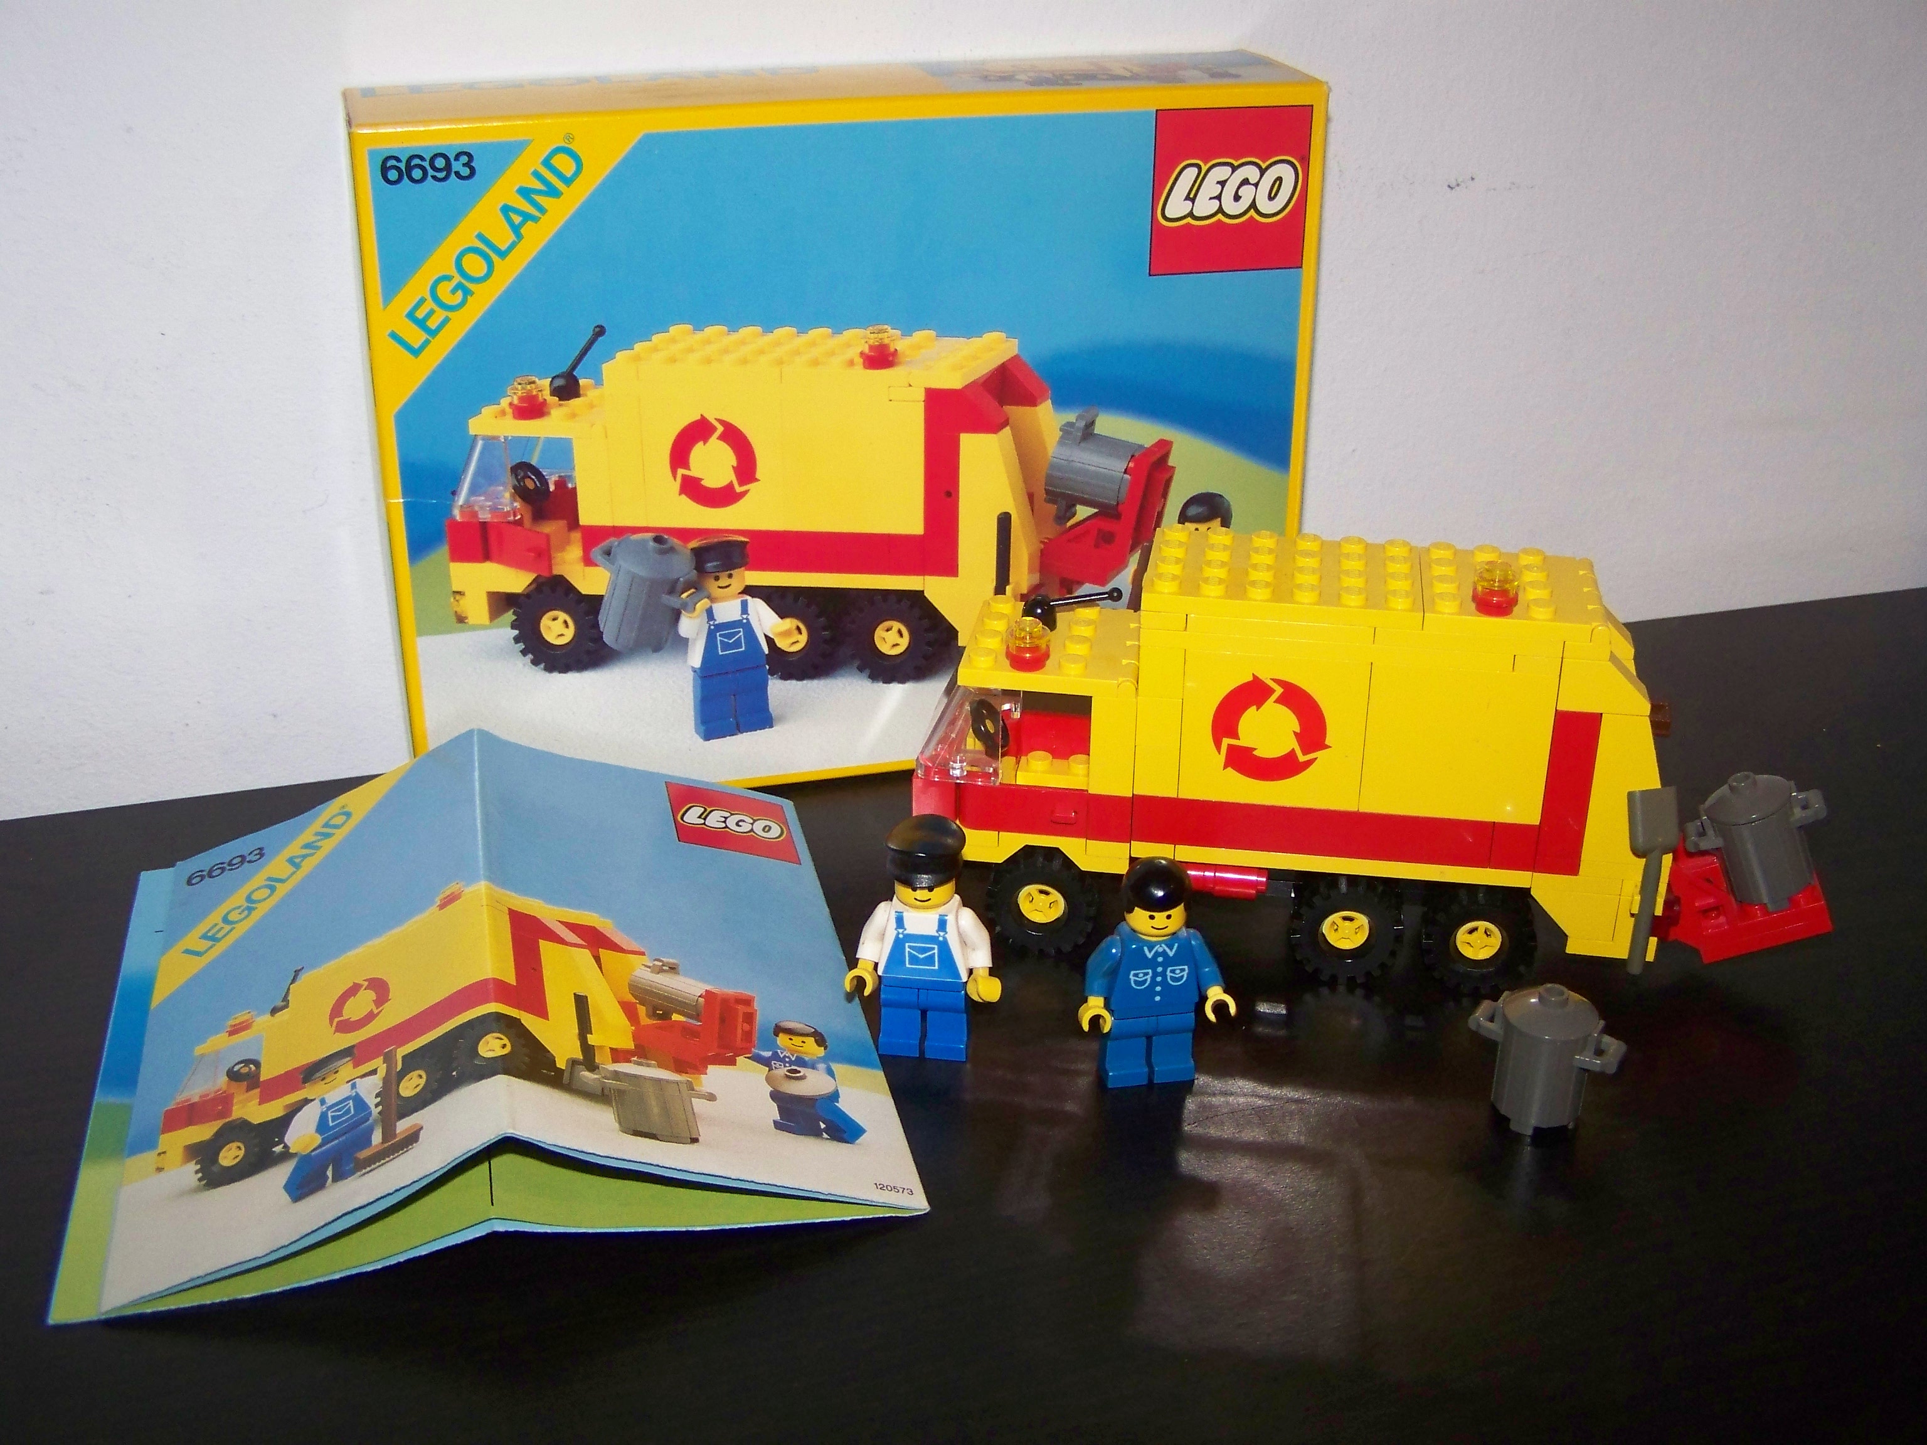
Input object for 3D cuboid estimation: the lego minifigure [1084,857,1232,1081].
[{"bbox_3d":[0.032,0.042,0.356,0.026,0.041,0.013,-4,26,-8],"label":"lego minifigure"}]

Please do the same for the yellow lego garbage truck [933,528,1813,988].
[{"bbox_3d":[0.076,0.004,0.389,0.166,0.082,0.040,4,26,8],"label":"yellow lego garbage truck"}]

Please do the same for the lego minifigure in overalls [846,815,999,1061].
[{"bbox_3d":[-0.006,0.037,0.363,0.027,0.043,0.014,4,26,7],"label":"lego minifigure in overalls"}]

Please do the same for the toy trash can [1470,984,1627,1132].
[{"bbox_3d":[0.096,0.054,0.351,0.025,0.024,0.016,9,27,18],"label":"toy trash can"}]

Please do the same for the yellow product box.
[{"bbox_3d":[-0.025,-0.063,0.456,0.193,0.143,0.047,-7,26,-15],"label":"yellow product box"}]

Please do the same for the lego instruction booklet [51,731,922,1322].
[{"bbox_3d":[-0.085,0.042,0.374,0.132,0.024,0.139,-5,26,-12],"label":"lego instruction booklet"}]

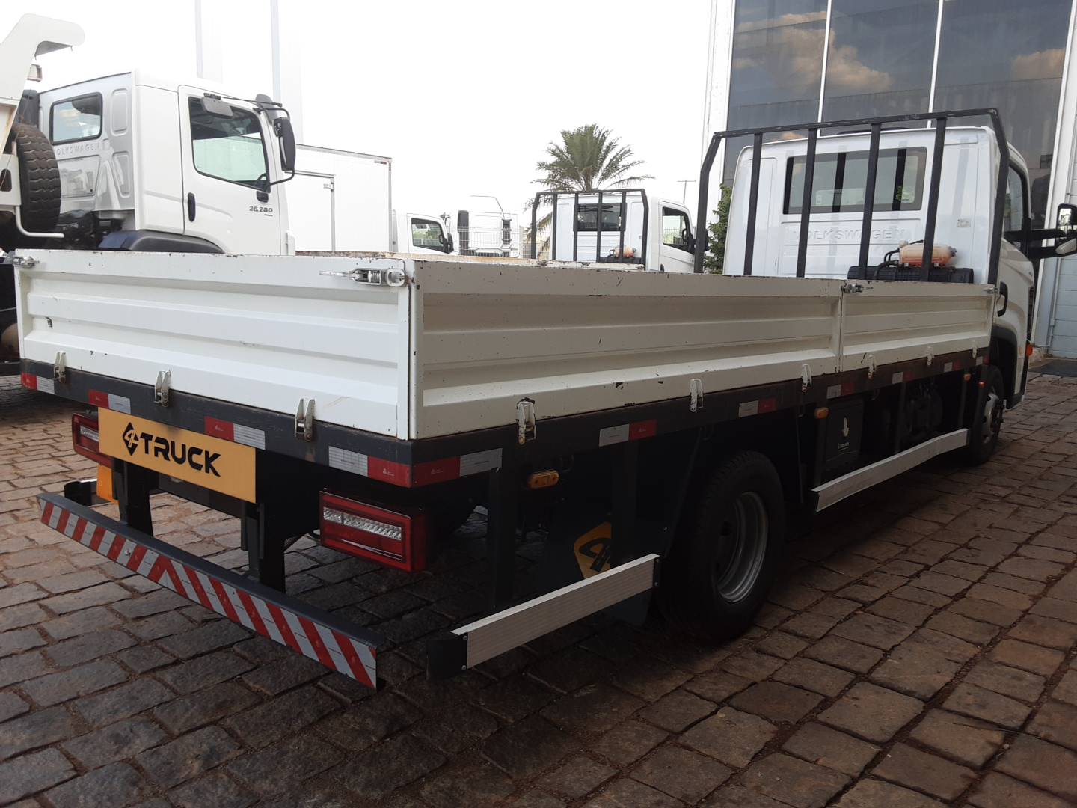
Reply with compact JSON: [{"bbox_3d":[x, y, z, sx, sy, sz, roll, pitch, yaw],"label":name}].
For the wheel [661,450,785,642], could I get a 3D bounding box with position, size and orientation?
[{"bbox_3d":[0.746,0.572,3.671,0.250,0.785,0.790,9,11,39],"label":"wheel"}]

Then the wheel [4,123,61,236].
[{"bbox_3d":[-4.392,-1.824,7.348,1.045,1.045,0.290,8,11,37],"label":"wheel"}]

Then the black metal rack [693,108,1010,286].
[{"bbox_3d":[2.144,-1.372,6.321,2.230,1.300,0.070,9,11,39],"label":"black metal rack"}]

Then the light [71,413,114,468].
[{"bbox_3d":[-1.641,0.136,3.288,0.367,0.148,0.070,9,11,39],"label":"light"}]

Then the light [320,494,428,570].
[{"bbox_3d":[-0.433,0.327,2.284,0.367,0.146,0.070,9,11,39],"label":"light"}]

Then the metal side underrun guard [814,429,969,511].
[{"bbox_3d":[2.041,0.324,4.863,0.045,0.108,2.500,9,11,39],"label":"metal side underrun guard"}]

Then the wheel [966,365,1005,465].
[{"bbox_3d":[3.522,0.060,7.026,0.240,0.785,0.790,9,11,39],"label":"wheel"}]

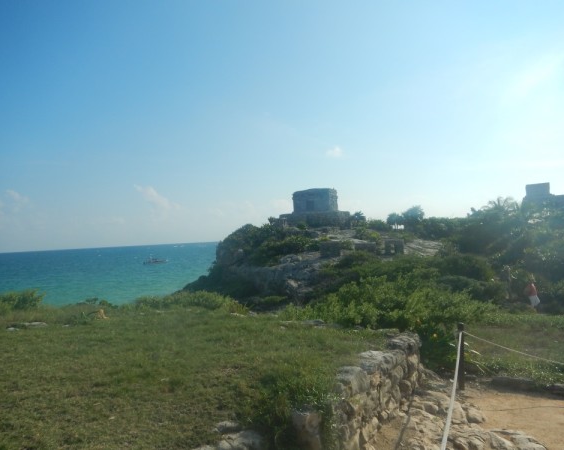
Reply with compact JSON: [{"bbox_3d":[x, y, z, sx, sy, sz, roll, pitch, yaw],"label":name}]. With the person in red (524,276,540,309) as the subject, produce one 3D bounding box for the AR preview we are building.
[{"bbox_3d":[11.896,3.261,23.000,0.500,1.680,0.500,-2,-2,-31],"label":"person in red"}]

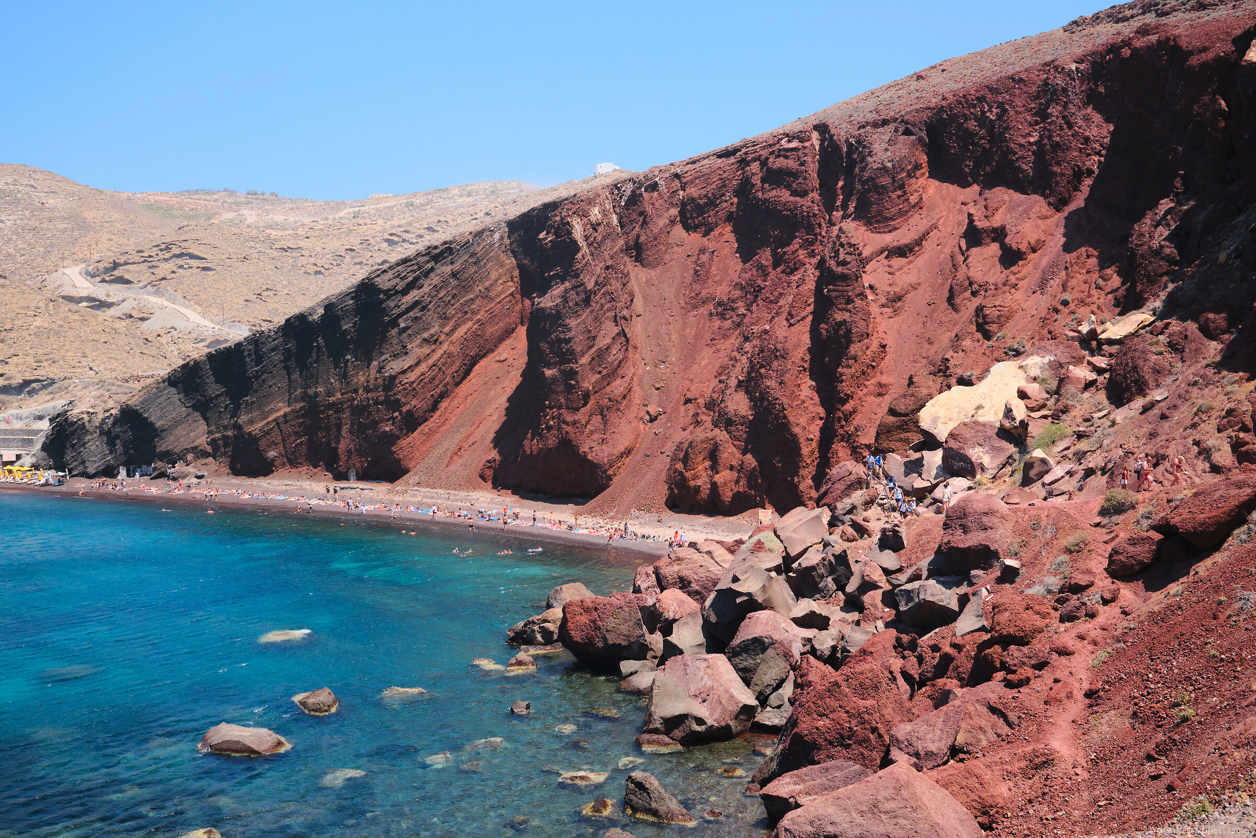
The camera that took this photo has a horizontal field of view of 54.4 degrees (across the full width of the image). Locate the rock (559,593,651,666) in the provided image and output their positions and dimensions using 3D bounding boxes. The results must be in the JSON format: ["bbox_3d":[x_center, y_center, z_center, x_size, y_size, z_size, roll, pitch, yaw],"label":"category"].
[{"bbox_3d":[-1.128,10.494,61.000,4.400,3.400,4.000,0,-1,-1],"label":"rock"}]

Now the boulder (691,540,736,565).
[{"bbox_3d":[6.543,10.281,92.000,3.480,2.270,2.800,0,0,4],"label":"boulder"}]

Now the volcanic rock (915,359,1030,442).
[{"bbox_3d":[21.622,-1.069,76.000,7.000,4.870,5.000,0,0,16],"label":"volcanic rock"}]

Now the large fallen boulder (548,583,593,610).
[{"bbox_3d":[-3.723,12.064,82.000,3.400,2.300,2.900,0,1,-3],"label":"large fallen boulder"}]

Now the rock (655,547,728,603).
[{"bbox_3d":[4.302,10.810,83.000,5.200,3.800,4.400,0,1,3],"label":"rock"}]

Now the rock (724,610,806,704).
[{"bbox_3d":[6.436,11.089,57.000,3.800,3.900,3.600,0,1,6],"label":"rock"}]

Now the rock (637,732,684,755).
[{"bbox_3d":[1.123,11.441,43.000,1.650,0.650,1.200,0,-1,1],"label":"rock"}]

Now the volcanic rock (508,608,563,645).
[{"bbox_3d":[-5.129,11.677,69.000,3.260,2.080,2.600,0,0,-4],"label":"volcanic rock"}]

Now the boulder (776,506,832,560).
[{"bbox_3d":[11.407,7.413,79.500,3.500,3.200,3.300,0,-1,8],"label":"boulder"}]

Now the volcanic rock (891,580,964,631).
[{"bbox_3d":[12.501,7.749,51.000,2.850,2.050,2.300,0,0,14],"label":"volcanic rock"}]

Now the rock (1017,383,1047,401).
[{"bbox_3d":[26.463,-1.768,80.000,1.900,1.200,1.500,0,-1,18],"label":"rock"}]

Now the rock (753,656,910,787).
[{"bbox_3d":[6.822,10.044,40.700,4.900,3.800,4.300,0,-1,9],"label":"rock"}]

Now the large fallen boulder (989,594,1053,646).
[{"bbox_3d":[15.469,7.911,48.000,2.460,1.930,2.200,0,0,18],"label":"large fallen boulder"}]

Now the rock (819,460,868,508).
[{"bbox_3d":[14.112,4.277,80.000,3.280,3.030,2.900,0,0,10],"label":"rock"}]

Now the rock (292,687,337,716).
[{"bbox_3d":[-13.485,12.136,52.600,1.950,1.080,1.500,0,0,-14],"label":"rock"}]

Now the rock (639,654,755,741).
[{"bbox_3d":[3.106,12.126,53.300,4.900,3.500,4.200,0,1,3],"label":"rock"}]

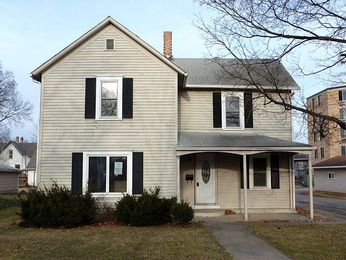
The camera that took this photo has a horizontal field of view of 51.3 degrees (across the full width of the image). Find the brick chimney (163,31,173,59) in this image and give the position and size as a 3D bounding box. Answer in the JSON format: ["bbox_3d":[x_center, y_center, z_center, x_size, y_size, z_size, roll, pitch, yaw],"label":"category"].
[{"bbox_3d":[-0.240,-4.214,18.251,0.420,1.400,0.420,0,-6,0],"label":"brick chimney"}]

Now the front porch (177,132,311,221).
[{"bbox_3d":[2.600,1.659,13.923,4.950,3.340,2.350,0,-6,0],"label":"front porch"}]

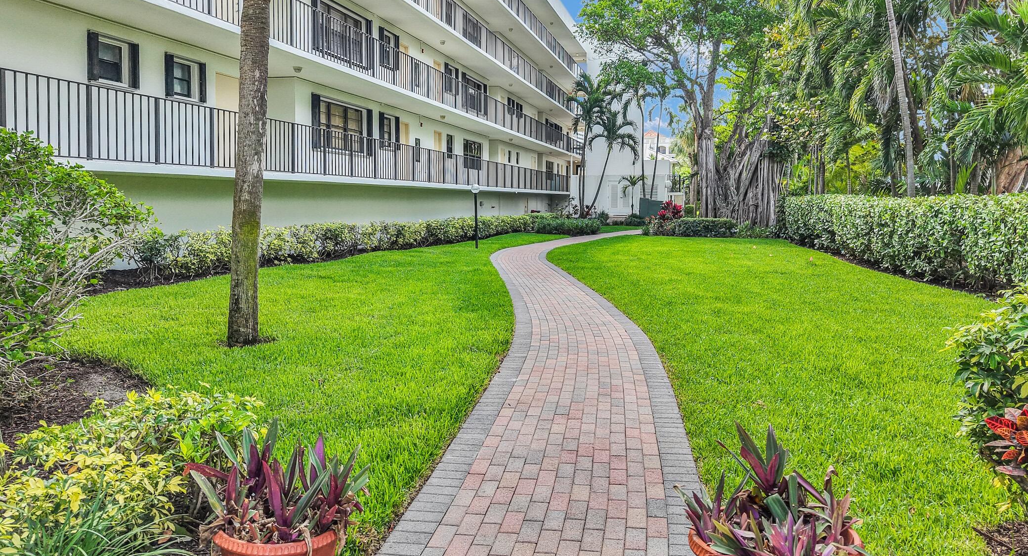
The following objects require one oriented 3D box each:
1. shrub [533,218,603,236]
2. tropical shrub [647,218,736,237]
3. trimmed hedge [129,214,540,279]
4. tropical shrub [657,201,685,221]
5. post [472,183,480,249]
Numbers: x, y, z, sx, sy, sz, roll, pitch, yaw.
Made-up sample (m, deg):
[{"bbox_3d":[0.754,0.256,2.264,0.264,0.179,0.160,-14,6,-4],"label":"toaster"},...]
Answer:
[{"bbox_3d":[2.500,-2.329,33.136,3.200,0.900,1.400,1,6,6],"label":"shrub"},{"bbox_3d":[8.000,-2.246,32.240,4.000,0.920,1.200,2,6,15],"label":"tropical shrub"},{"bbox_3d":[-3.350,-1.650,26.471,1.100,0.920,26.000,2,6,17],"label":"trimmed hedge"},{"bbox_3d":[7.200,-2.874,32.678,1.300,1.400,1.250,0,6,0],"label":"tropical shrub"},{"bbox_3d":[-1.270,-2.030,24.019,0.300,2.180,0.300,0,6,0],"label":"post"}]

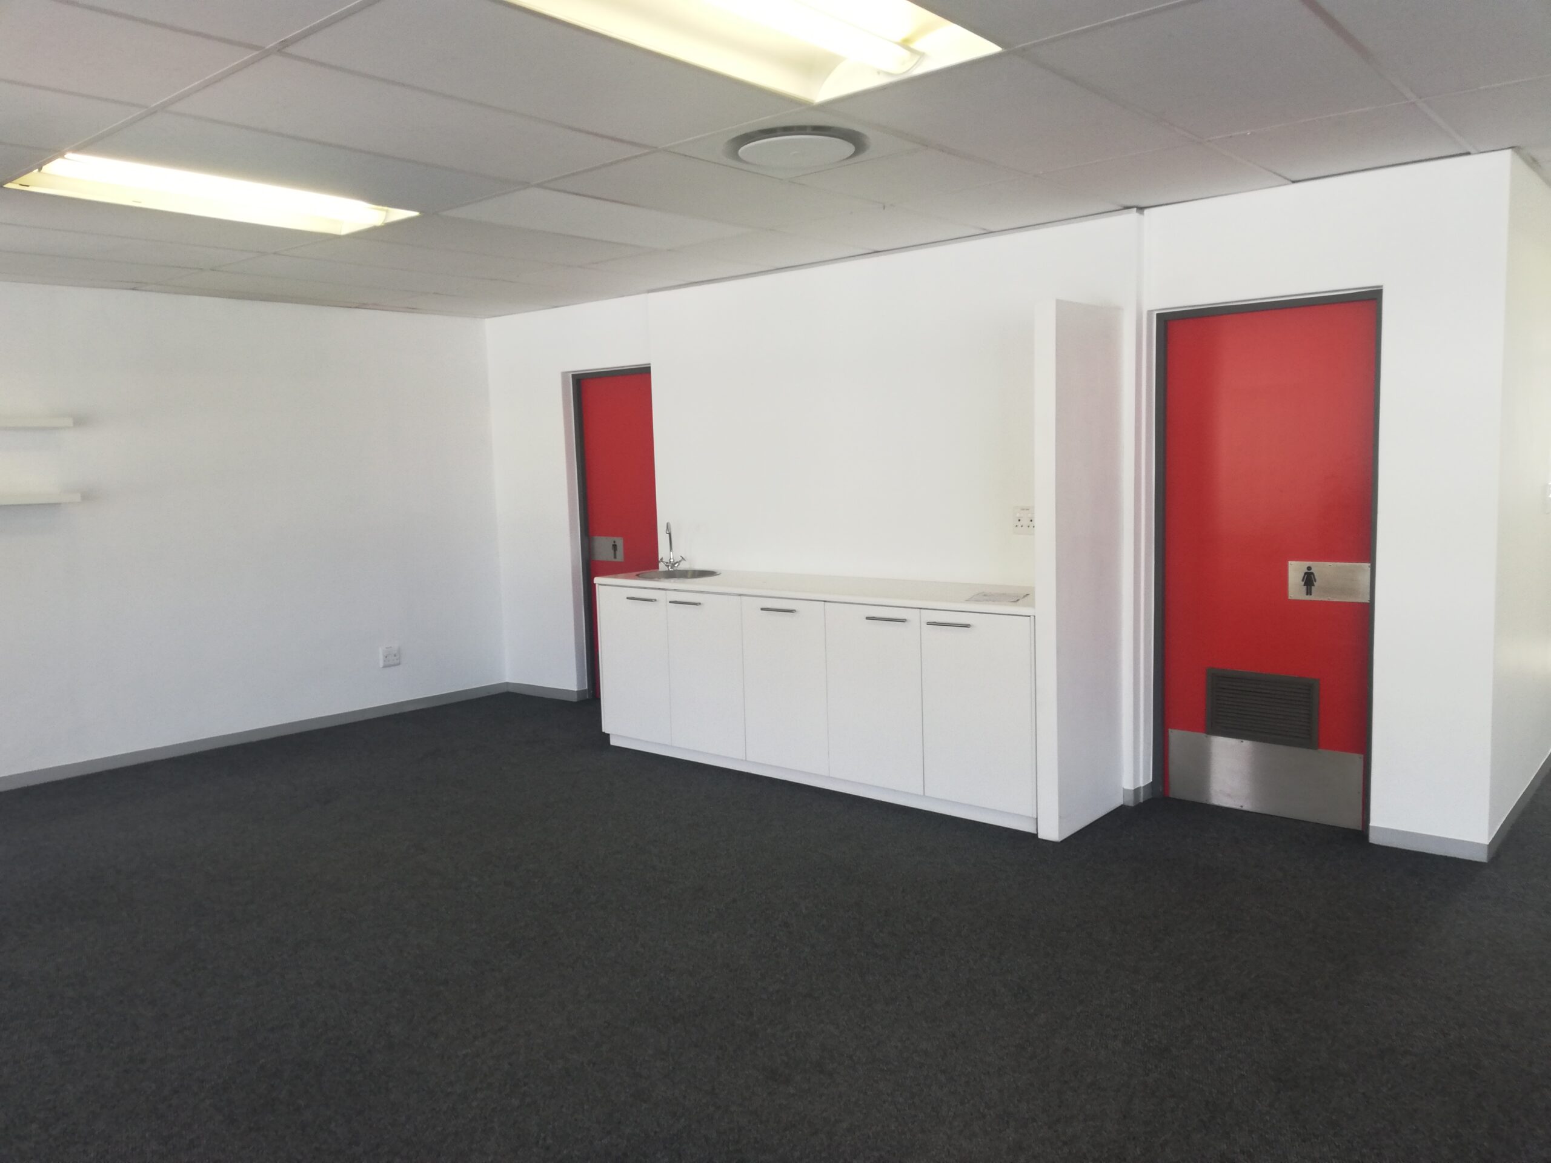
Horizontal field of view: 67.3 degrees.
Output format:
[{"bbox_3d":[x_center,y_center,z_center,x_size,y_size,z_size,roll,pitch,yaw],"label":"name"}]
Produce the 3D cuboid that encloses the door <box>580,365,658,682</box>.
[{"bbox_3d":[-0.852,-0.231,7.040,0.807,2.013,0.040,3,8,40],"label":"door"}]

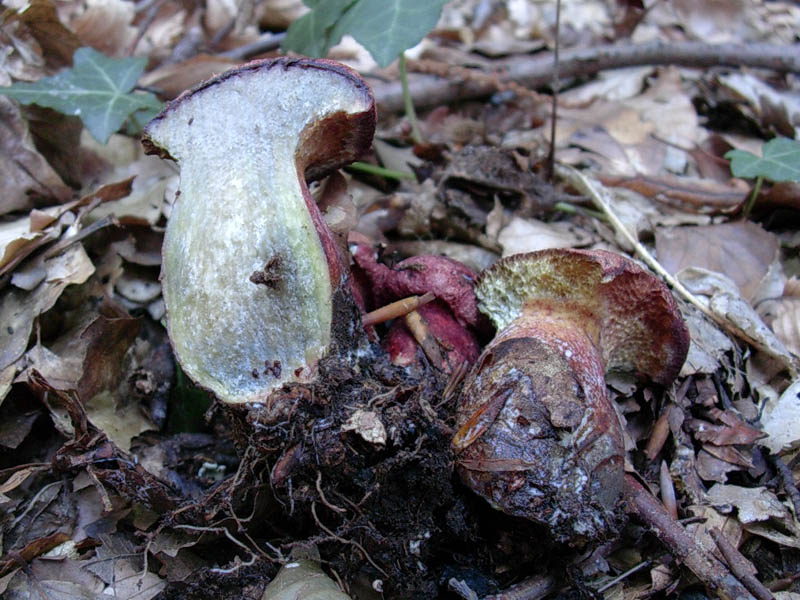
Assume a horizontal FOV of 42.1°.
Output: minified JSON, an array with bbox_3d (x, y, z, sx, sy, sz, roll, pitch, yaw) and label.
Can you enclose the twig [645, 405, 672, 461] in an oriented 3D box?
[{"bbox_3d":[0.102,0.052,0.409,0.005,0.005,0.031,14,43,21],"label":"twig"}]

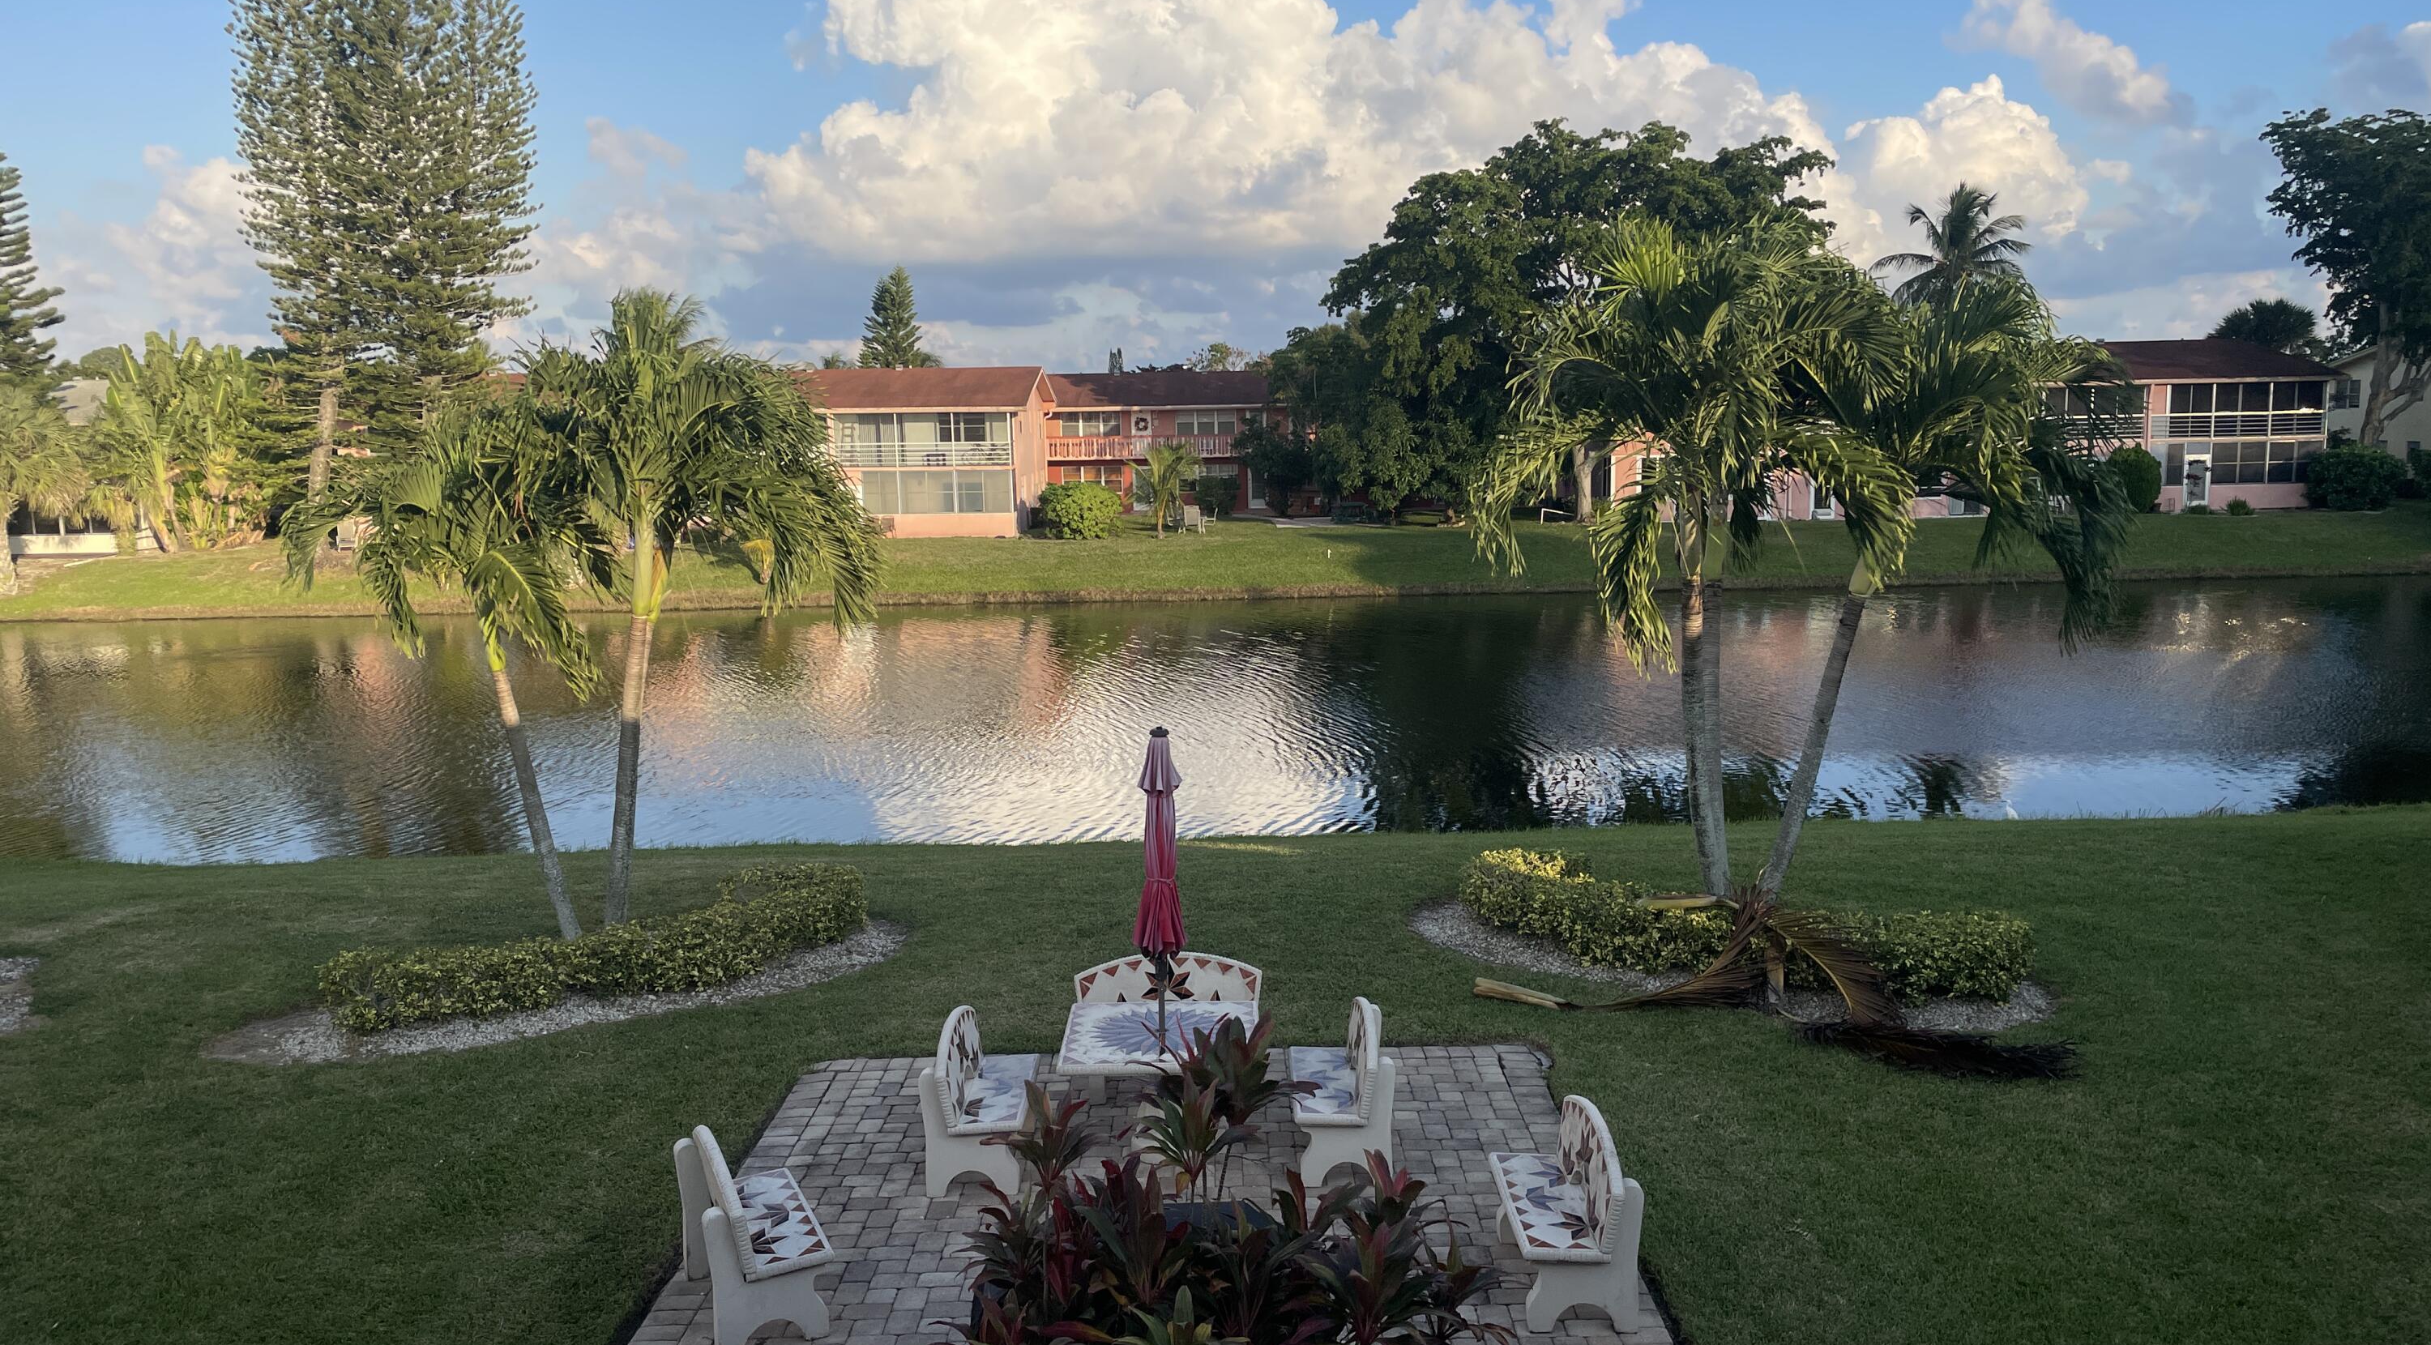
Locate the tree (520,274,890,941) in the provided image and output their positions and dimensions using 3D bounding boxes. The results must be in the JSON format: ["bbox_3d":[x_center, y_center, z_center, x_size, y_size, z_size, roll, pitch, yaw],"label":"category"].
[{"bbox_3d":[-4.152,-0.385,14.869,2.810,5.386,3.000,-3,8,-15],"label":"tree"}]

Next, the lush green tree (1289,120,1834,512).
[{"bbox_3d":[14.905,-15.063,78.737,23.084,16.941,19.000,0,8,11],"label":"lush green tree"}]

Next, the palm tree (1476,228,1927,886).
[{"bbox_3d":[3.893,-0.757,14.833,3.456,5.773,3.400,1,8,15],"label":"palm tree"}]

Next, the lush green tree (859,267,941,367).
[{"bbox_3d":[-17.734,-16.009,103.772,5.010,13.788,5.010,-3,8,-9],"label":"lush green tree"}]

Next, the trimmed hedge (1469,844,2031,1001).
[{"bbox_3d":[4.003,1.959,14.230,4.650,0.460,1.750,5,10,39],"label":"trimmed hedge"}]

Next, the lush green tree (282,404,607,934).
[{"bbox_3d":[-6.267,0.097,14.827,2.394,4.535,2.700,-4,8,-23],"label":"lush green tree"}]

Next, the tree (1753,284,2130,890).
[{"bbox_3d":[5.949,-0.531,14.866,2.852,5.226,3.000,2,8,22],"label":"tree"}]

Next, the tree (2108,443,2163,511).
[{"bbox_3d":[37.625,-7.929,74.663,2.082,2.839,2.082,2,8,27],"label":"tree"}]

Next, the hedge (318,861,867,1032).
[{"bbox_3d":[-4.615,2.132,14.390,4.400,0.460,1.750,-8,10,-41],"label":"hedge"}]

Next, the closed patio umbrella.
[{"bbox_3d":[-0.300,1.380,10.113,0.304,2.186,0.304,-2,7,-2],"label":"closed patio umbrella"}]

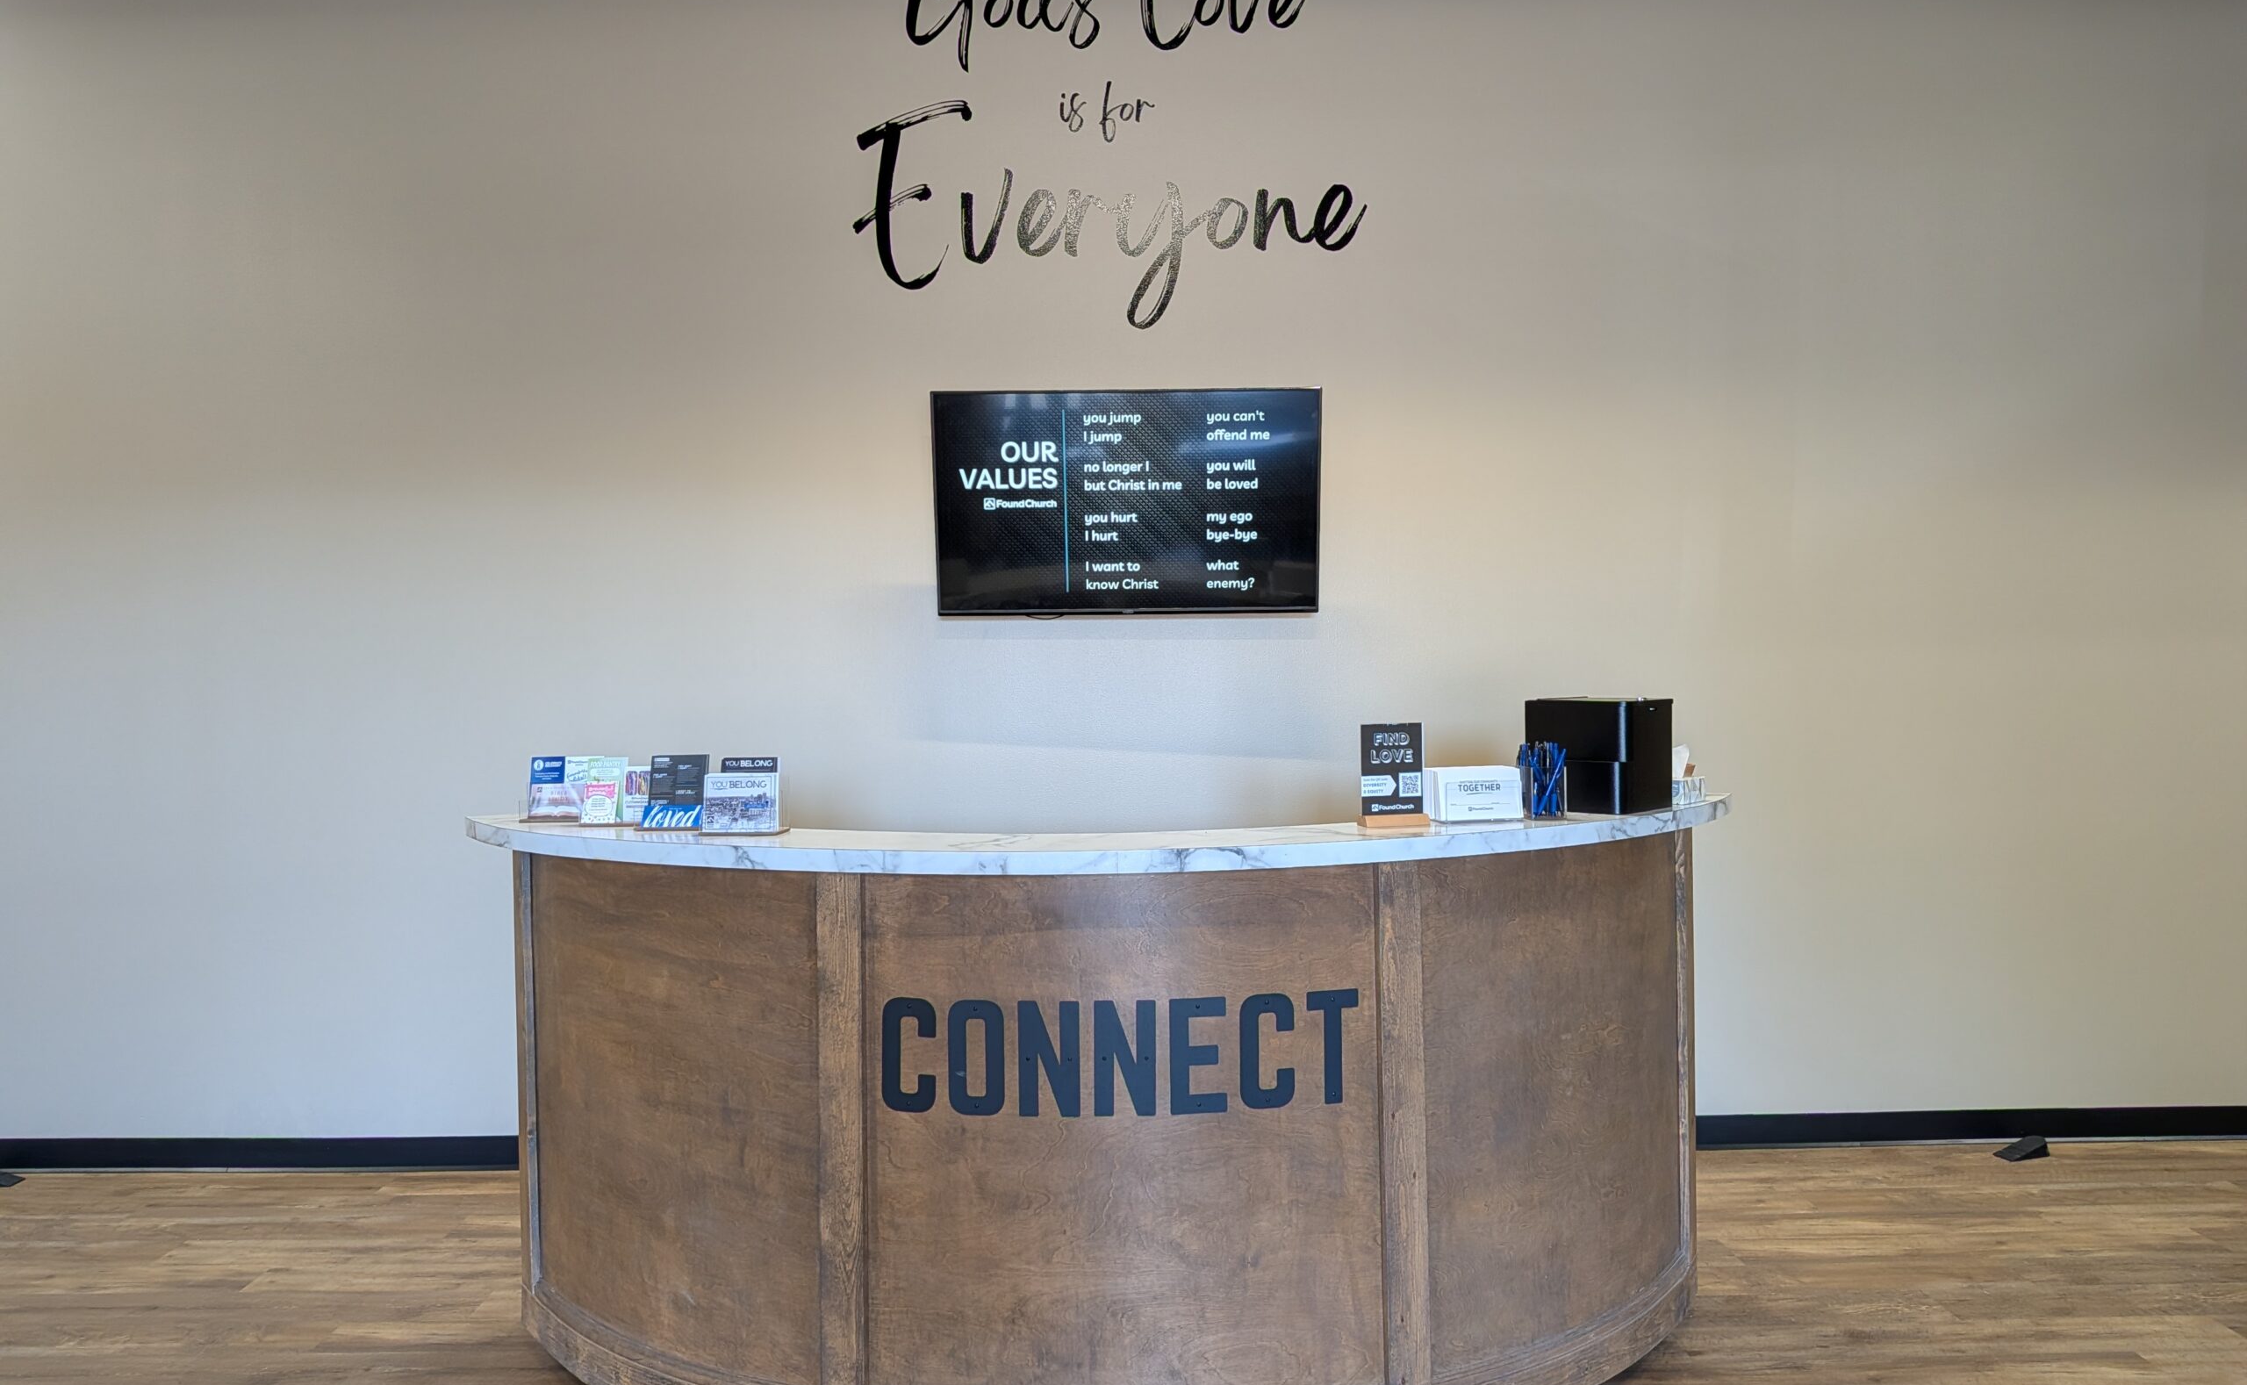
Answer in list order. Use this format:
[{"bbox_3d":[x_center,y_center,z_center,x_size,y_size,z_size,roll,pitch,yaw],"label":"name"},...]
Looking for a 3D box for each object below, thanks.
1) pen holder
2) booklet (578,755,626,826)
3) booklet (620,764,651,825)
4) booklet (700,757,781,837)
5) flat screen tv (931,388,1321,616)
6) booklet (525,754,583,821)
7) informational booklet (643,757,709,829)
[{"bbox_3d":[0.806,0.167,2.986,0.075,0.146,0.075,-1,1,2],"label":"pen holder"},{"bbox_3d":[-1.069,0.207,3.220,0.100,0.138,0.040,-1,-9,9],"label":"booklet"},{"bbox_3d":[-0.988,0.212,3.203,0.080,0.125,0.030,-1,-9,9],"label":"booklet"},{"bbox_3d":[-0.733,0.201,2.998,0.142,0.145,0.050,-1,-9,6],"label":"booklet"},{"bbox_3d":[0.013,-0.542,4.470,1.105,0.637,0.070,-1,9,0],"label":"flat screen tv"},{"bbox_3d":[-1.217,0.209,3.367,0.133,0.137,0.040,-1,-9,13],"label":"booklet"},{"bbox_3d":[-0.891,0.203,3.096,0.125,0.143,0.040,-1,-9,8],"label":"informational booklet"}]

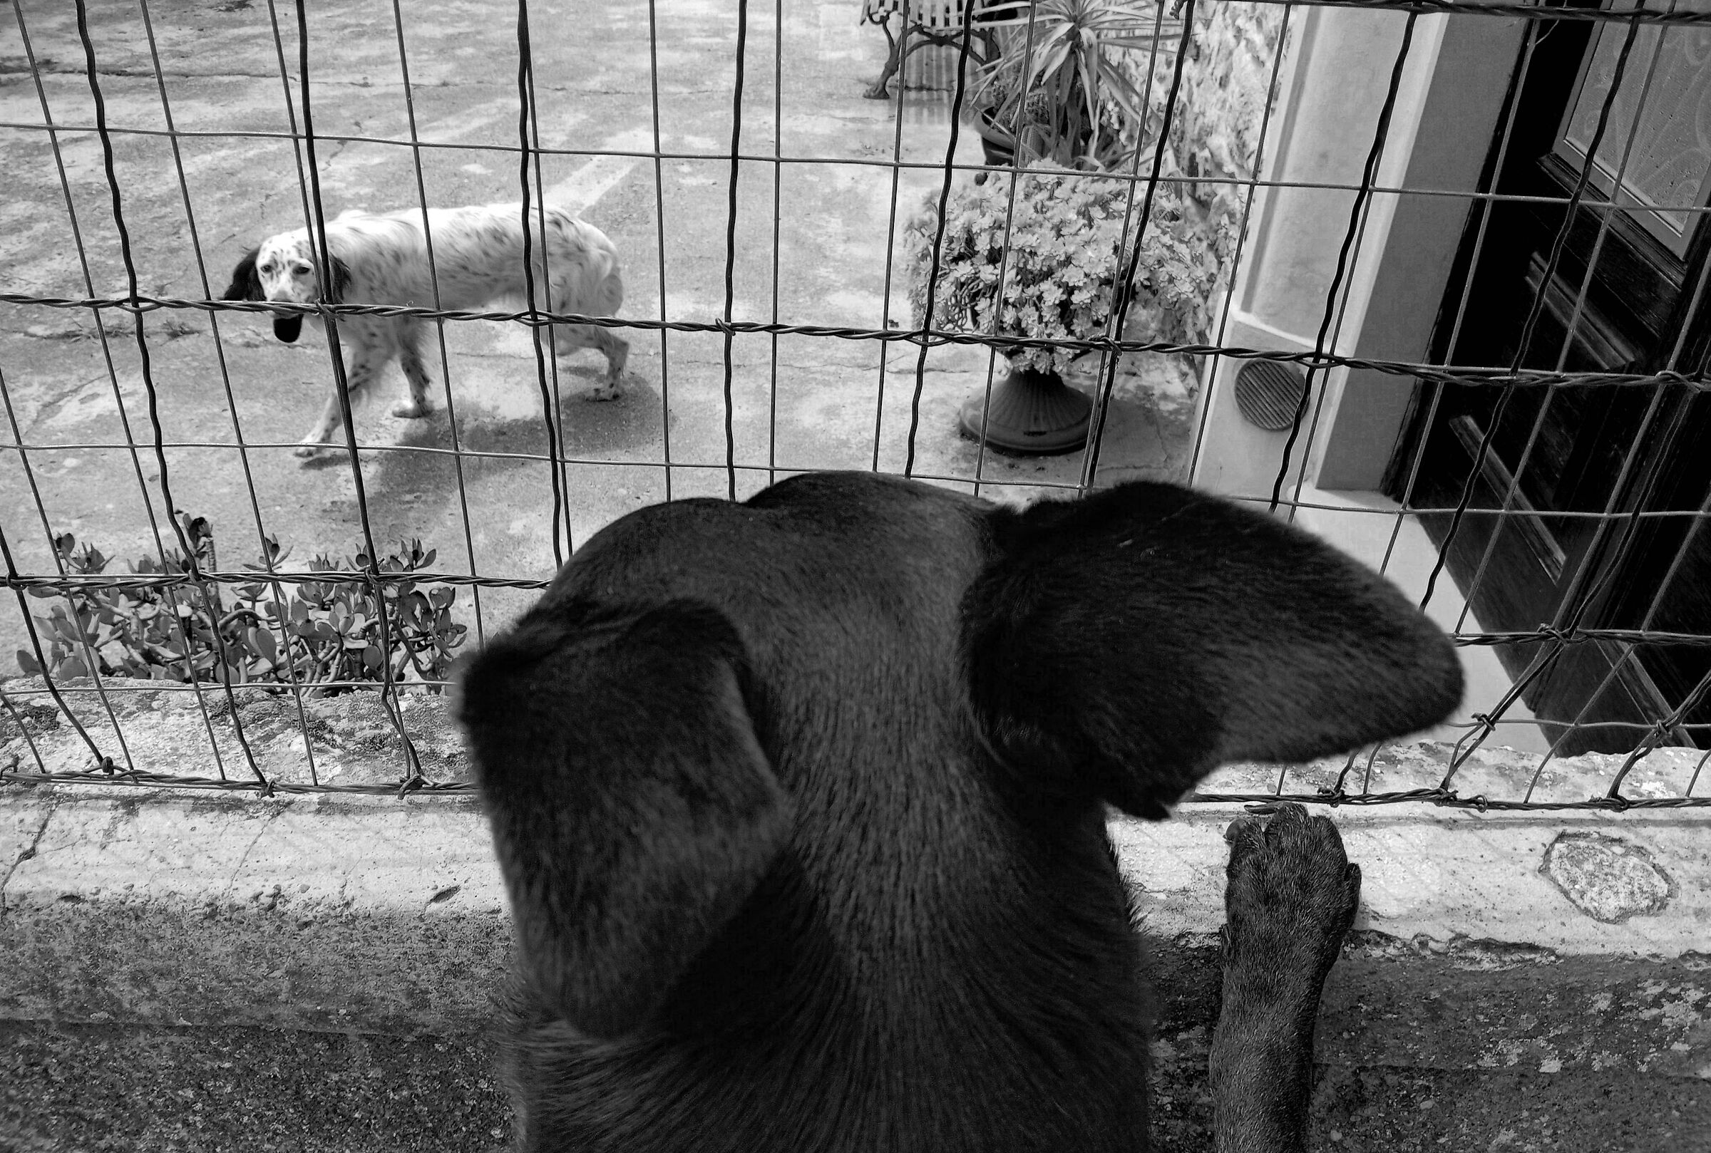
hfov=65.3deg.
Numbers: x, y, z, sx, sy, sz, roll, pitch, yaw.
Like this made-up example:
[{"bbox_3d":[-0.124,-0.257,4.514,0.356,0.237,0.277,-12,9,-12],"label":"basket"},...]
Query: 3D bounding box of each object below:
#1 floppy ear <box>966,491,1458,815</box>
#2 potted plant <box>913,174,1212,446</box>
[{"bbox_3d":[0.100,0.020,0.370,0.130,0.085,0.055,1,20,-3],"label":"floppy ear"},{"bbox_3d":[0.480,-0.680,3.354,0.710,0.640,0.710,4,33,0],"label":"potted plant"}]

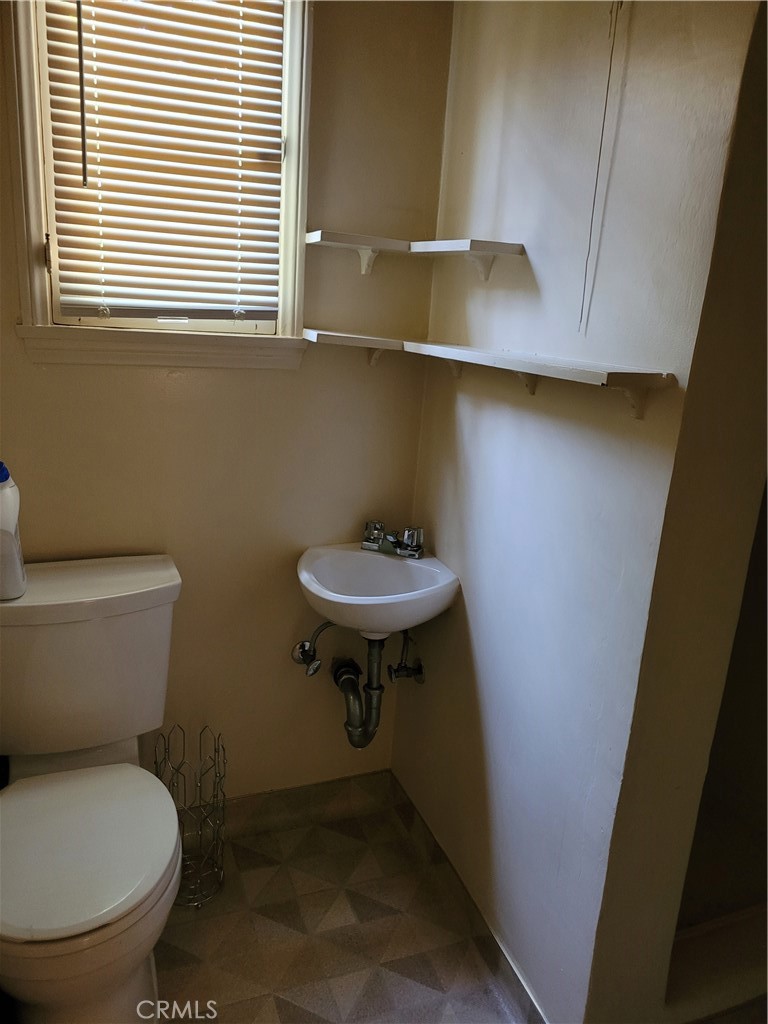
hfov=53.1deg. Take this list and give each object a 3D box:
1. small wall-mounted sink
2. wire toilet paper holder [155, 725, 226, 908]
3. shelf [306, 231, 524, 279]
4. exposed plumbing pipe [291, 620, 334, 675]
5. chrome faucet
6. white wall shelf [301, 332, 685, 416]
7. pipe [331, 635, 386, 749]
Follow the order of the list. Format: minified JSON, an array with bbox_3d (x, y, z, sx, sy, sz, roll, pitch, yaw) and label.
[{"bbox_3d":[-0.046,0.216,1.687,0.375,0.183,0.378,10,16,23],"label":"small wall-mounted sink"},{"bbox_3d":[-0.433,0.687,1.741,0.161,0.363,0.161,-2,16,-21],"label":"wire toilet paper holder"},{"bbox_3d":[0.042,-0.505,1.516,0.299,0.077,0.407,-2,16,-21],"label":"shelf"},{"bbox_3d":[-0.161,0.320,1.836,0.089,0.148,0.107,-2,16,-21],"label":"exposed plumbing pipe"},{"bbox_3d":[0.012,0.065,1.782,0.150,0.066,0.098,10,16,23],"label":"chrome faucet"},{"bbox_3d":[0.106,-0.260,1.373,0.299,0.081,0.835,-2,16,-21],"label":"white wall shelf"},{"bbox_3d":[-0.057,0.425,1.873,0.091,0.314,0.168,-2,16,-21],"label":"pipe"}]

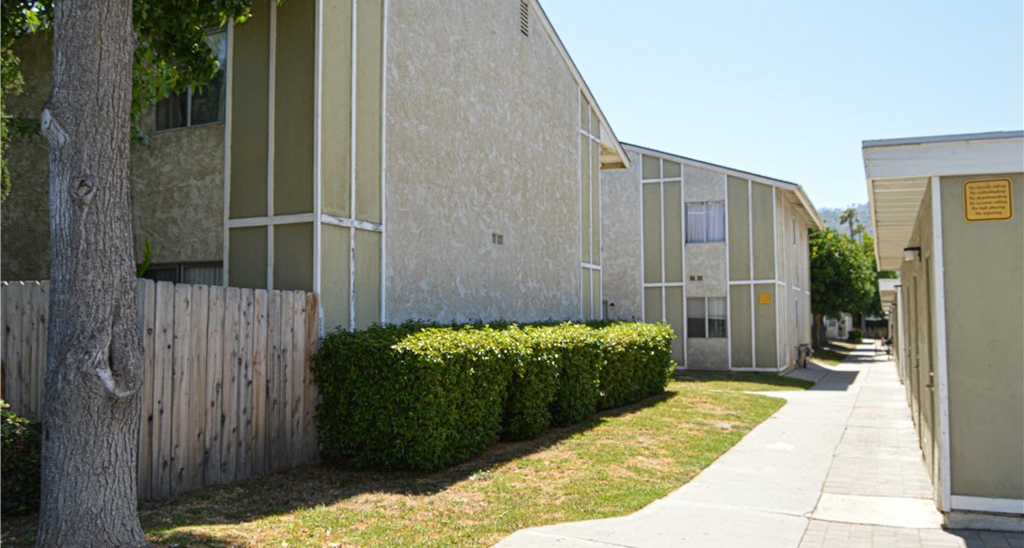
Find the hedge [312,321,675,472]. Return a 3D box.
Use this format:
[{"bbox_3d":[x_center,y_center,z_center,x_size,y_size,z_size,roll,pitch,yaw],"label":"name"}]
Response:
[{"bbox_3d":[0.612,1.596,12.507,1.420,1.400,9.800,-2,-4,26],"label":"hedge"}]

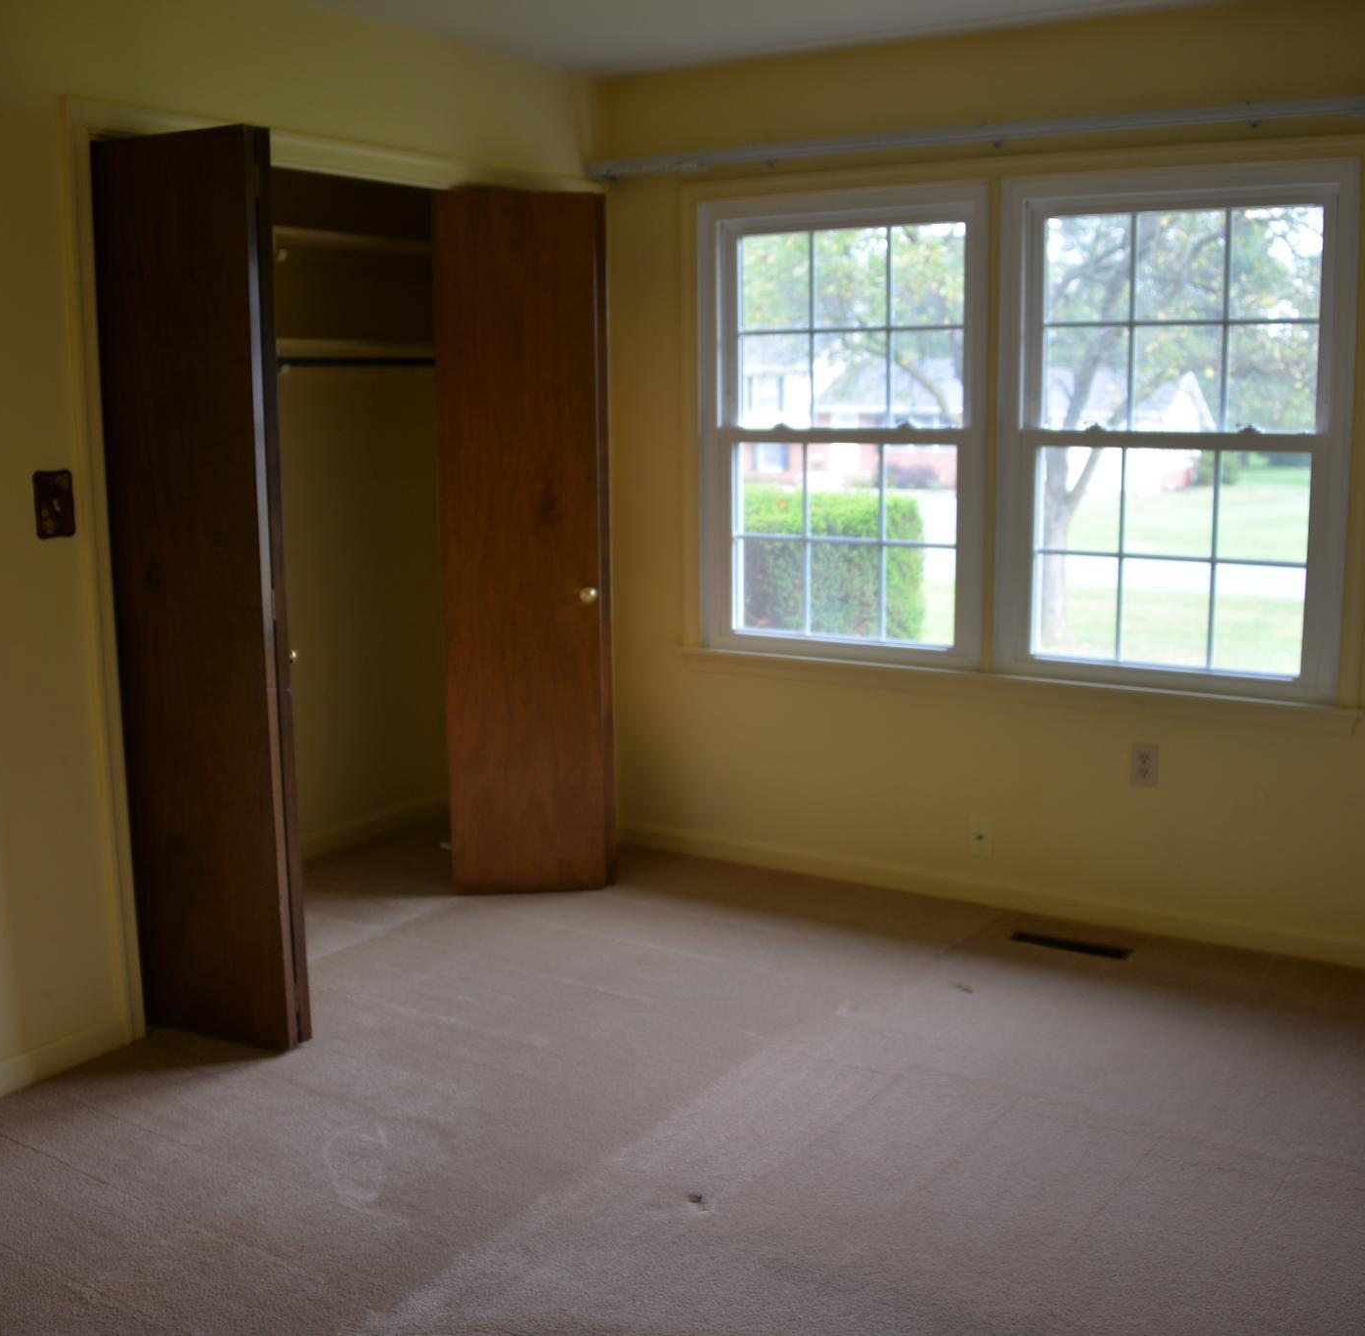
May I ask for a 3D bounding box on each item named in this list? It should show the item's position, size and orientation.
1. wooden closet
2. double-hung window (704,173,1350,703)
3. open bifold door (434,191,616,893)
[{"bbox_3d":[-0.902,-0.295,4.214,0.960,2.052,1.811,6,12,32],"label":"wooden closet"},{"bbox_3d":[0.851,-0.644,4.220,1.840,1.310,0.100,6,12,32],"label":"double-hung window"},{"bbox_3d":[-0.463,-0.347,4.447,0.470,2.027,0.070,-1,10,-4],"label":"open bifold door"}]

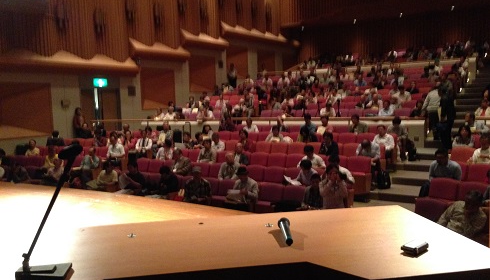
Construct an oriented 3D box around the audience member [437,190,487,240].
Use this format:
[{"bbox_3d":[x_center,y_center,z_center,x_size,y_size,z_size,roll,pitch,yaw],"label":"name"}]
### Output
[{"bbox_3d":[2.787,1.248,5.837,0.600,1.220,0.800,4,8,38],"label":"audience member"}]

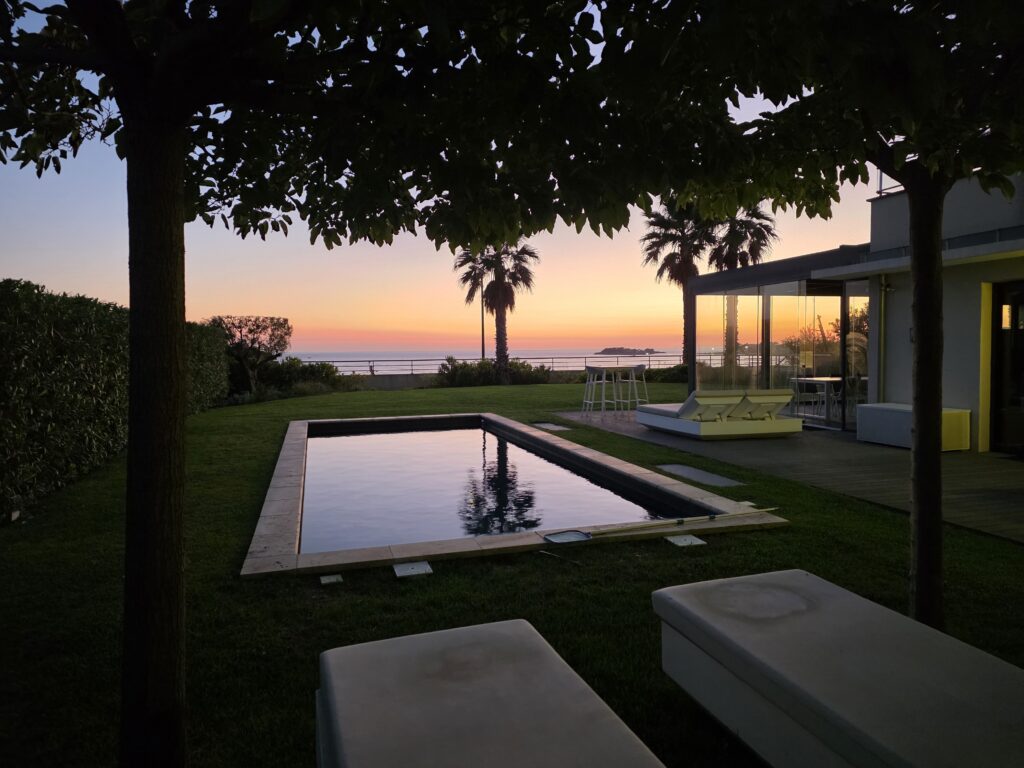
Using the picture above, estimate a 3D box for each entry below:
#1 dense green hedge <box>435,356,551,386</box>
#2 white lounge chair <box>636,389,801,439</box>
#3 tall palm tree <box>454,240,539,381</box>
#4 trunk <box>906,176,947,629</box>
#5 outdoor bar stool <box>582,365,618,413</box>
[{"bbox_3d":[-0.796,-0.517,26.136,4.300,1.120,1.500,-2,3,-25],"label":"dense green hedge"},{"bbox_3d":[3.196,0.411,10.771,1.668,0.724,2.062,-1,3,-15],"label":"white lounge chair"},{"bbox_3d":[-0.622,-2.837,26.095,3.250,5.735,3.250,0,3,0],"label":"tall palm tree"},{"bbox_3d":[1.899,0.115,3.117,0.160,2.105,0.160,-2,3,-16],"label":"trunk"},{"bbox_3d":[1.736,0.141,13.506,0.540,1.012,0.520,-1,3,-16],"label":"outdoor bar stool"}]

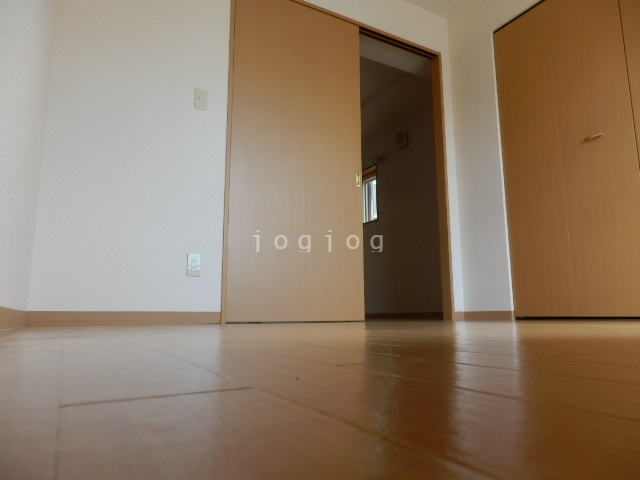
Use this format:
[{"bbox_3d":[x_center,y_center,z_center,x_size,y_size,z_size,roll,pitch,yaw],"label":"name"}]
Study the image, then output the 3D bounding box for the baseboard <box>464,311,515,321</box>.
[{"bbox_3d":[1.147,0.521,3.022,0.012,0.060,0.405,5,-11,-29],"label":"baseboard"}]

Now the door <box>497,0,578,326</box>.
[{"bbox_3d":[1.364,-0.524,2.861,0.030,2.010,0.410,5,-11,-29],"label":"door"}]

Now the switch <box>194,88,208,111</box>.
[{"bbox_3d":[-0.654,-0.776,2.451,0.069,0.118,0.010,5,-11,-29],"label":"switch"}]

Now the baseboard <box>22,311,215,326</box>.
[{"bbox_3d":[-0.892,0.374,2.122,0.850,0.060,0.012,5,-11,-29],"label":"baseboard"}]

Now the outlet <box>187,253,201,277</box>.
[{"bbox_3d":[-0.651,0.131,2.296,0.069,0.117,0.010,5,-11,-29],"label":"outlet"}]

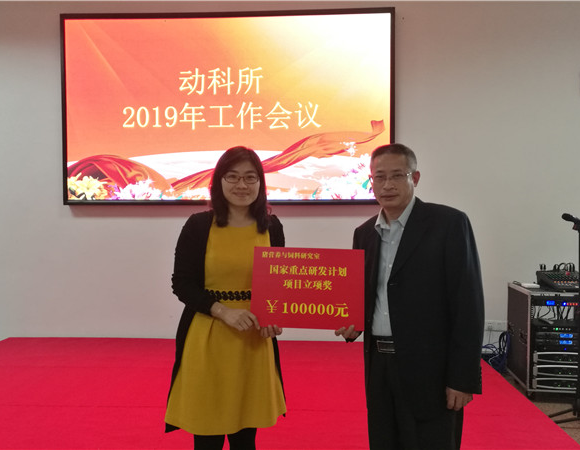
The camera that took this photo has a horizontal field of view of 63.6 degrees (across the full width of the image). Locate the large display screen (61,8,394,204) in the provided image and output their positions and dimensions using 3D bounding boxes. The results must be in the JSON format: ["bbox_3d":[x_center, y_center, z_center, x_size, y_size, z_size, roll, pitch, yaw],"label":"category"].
[{"bbox_3d":[-0.614,-1.122,4.554,3.230,1.855,0.100,0,2,3],"label":"large display screen"}]

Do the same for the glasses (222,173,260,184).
[{"bbox_3d":[-0.182,-0.171,1.756,0.136,0.042,0.138,0,3,-6],"label":"glasses"}]

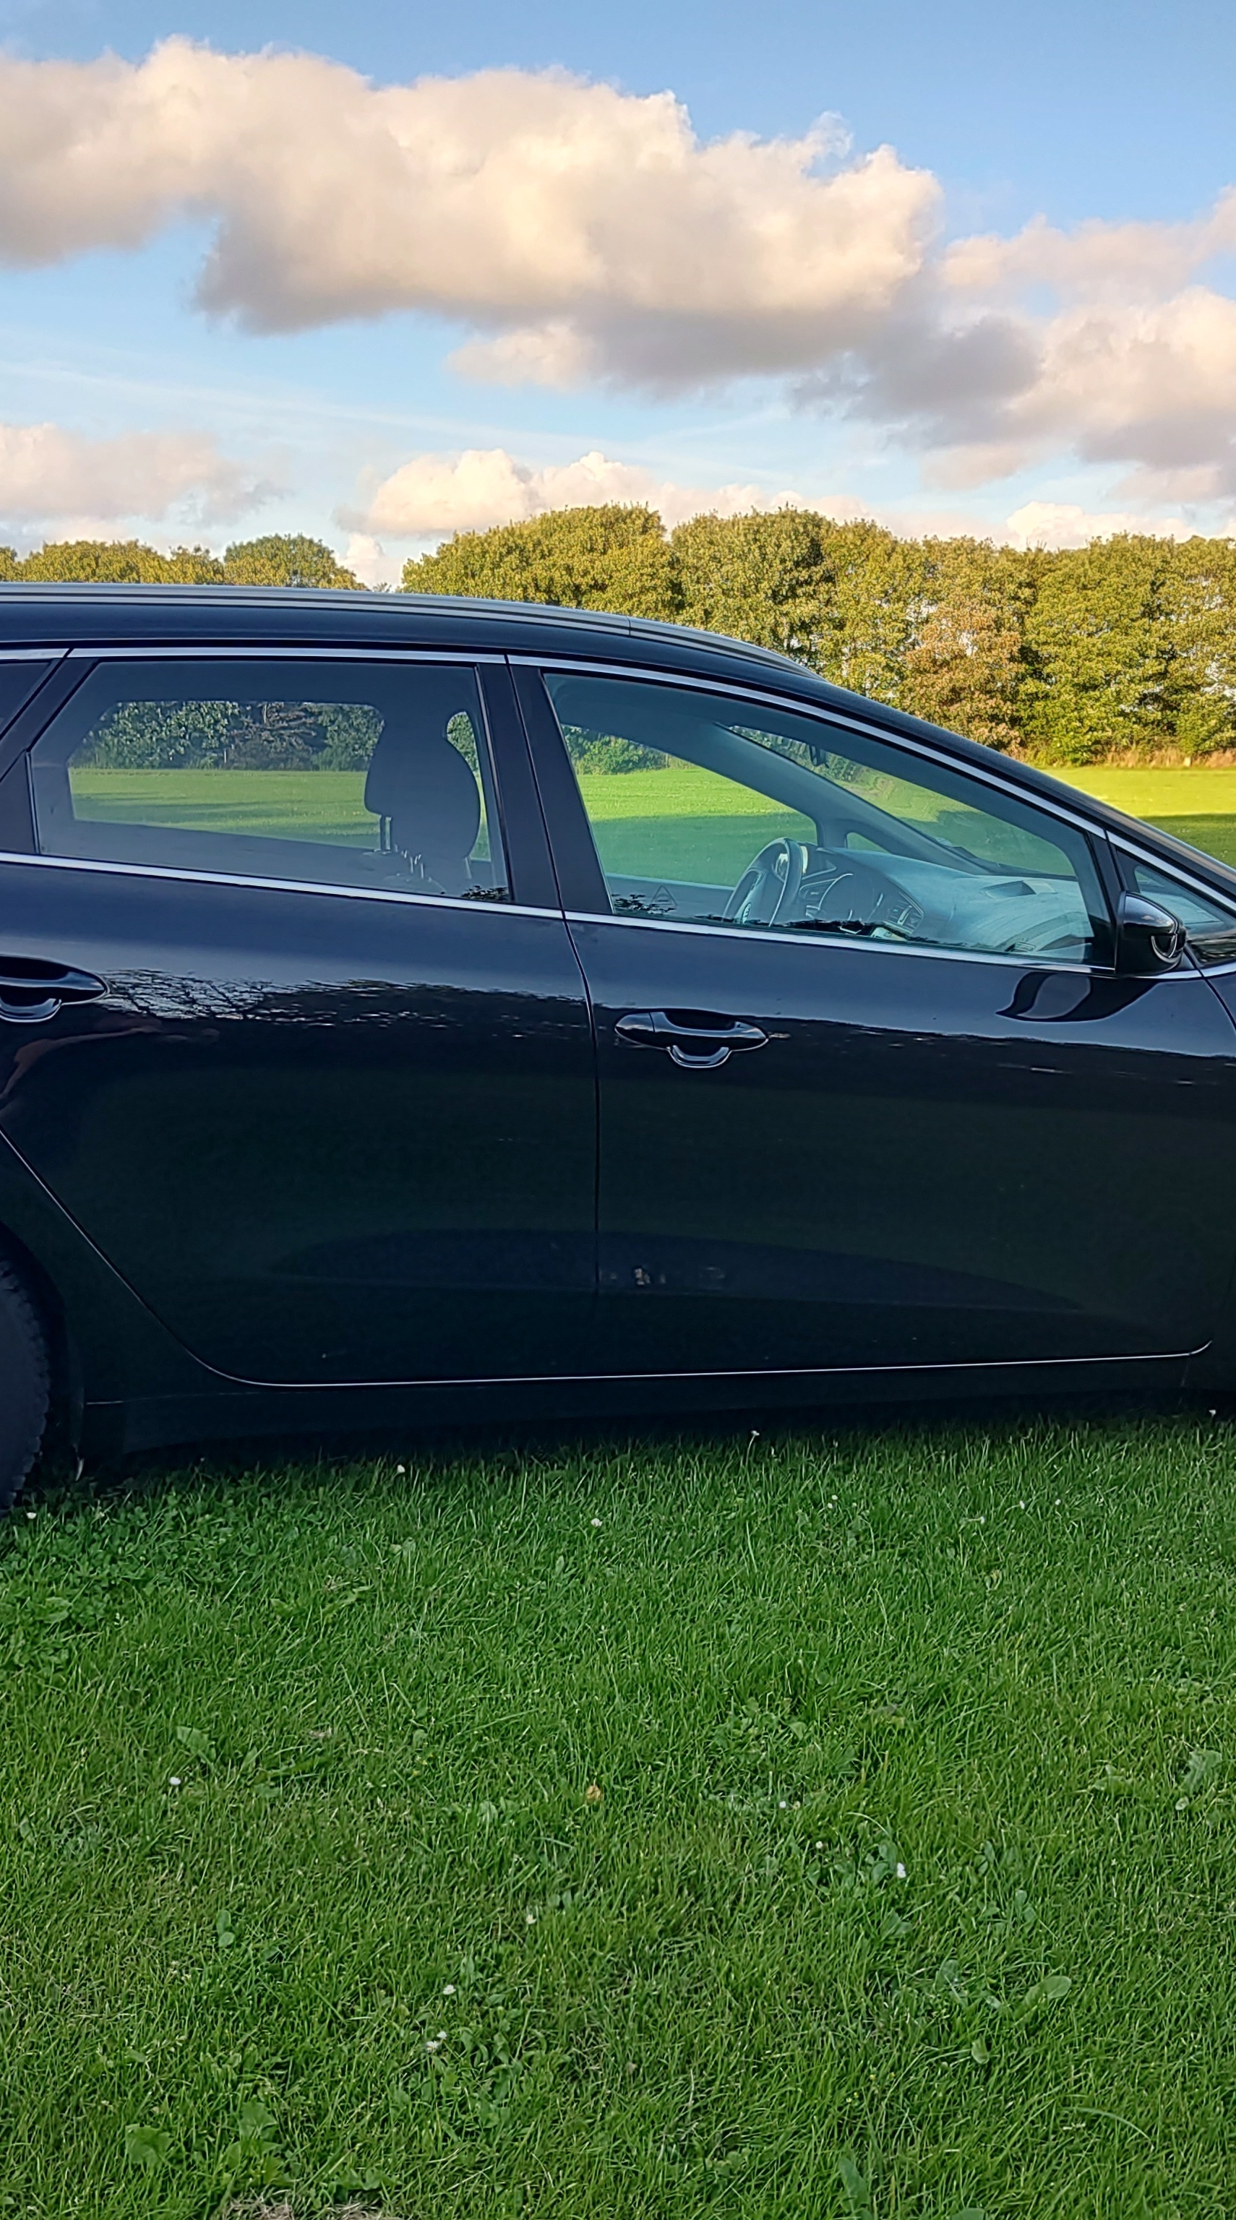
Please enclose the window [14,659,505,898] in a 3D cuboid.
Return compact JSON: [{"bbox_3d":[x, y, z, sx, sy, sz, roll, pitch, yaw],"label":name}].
[{"bbox_3d":[-0.498,-0.485,2.852,0.677,0.350,0.045,-1,-9,-14],"label":"window"}]

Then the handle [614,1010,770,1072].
[{"bbox_3d":[0.113,-0.104,2.949,0.241,0.090,0.055,-1,11,-14],"label":"handle"}]

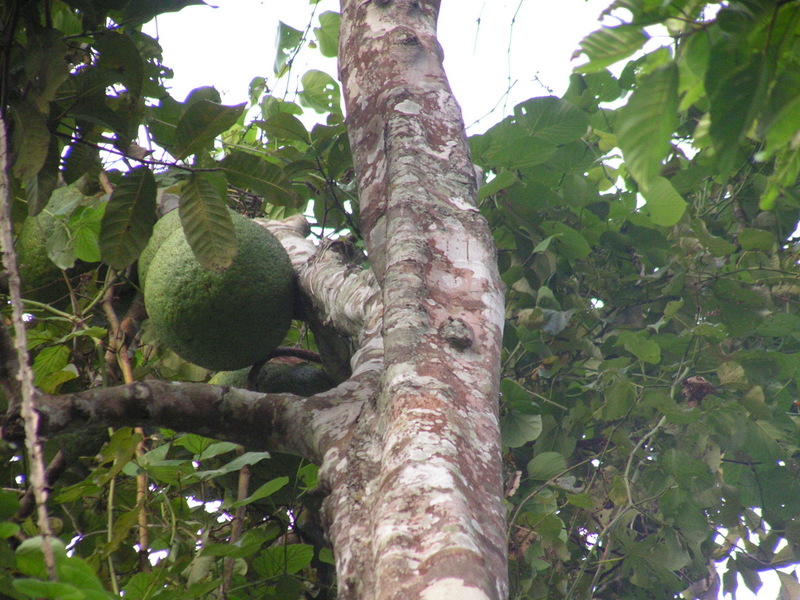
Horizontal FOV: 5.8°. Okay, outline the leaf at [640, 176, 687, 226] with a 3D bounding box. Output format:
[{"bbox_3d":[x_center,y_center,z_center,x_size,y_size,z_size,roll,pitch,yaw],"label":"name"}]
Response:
[{"bbox_3d":[0.508,-0.194,15.500,0.098,0.105,0.035,0,-20,0],"label":"leaf"}]

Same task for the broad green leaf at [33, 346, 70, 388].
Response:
[{"bbox_3d":[-0.771,0.149,17.600,0.080,0.106,0.025,27,17,-9],"label":"broad green leaf"}]

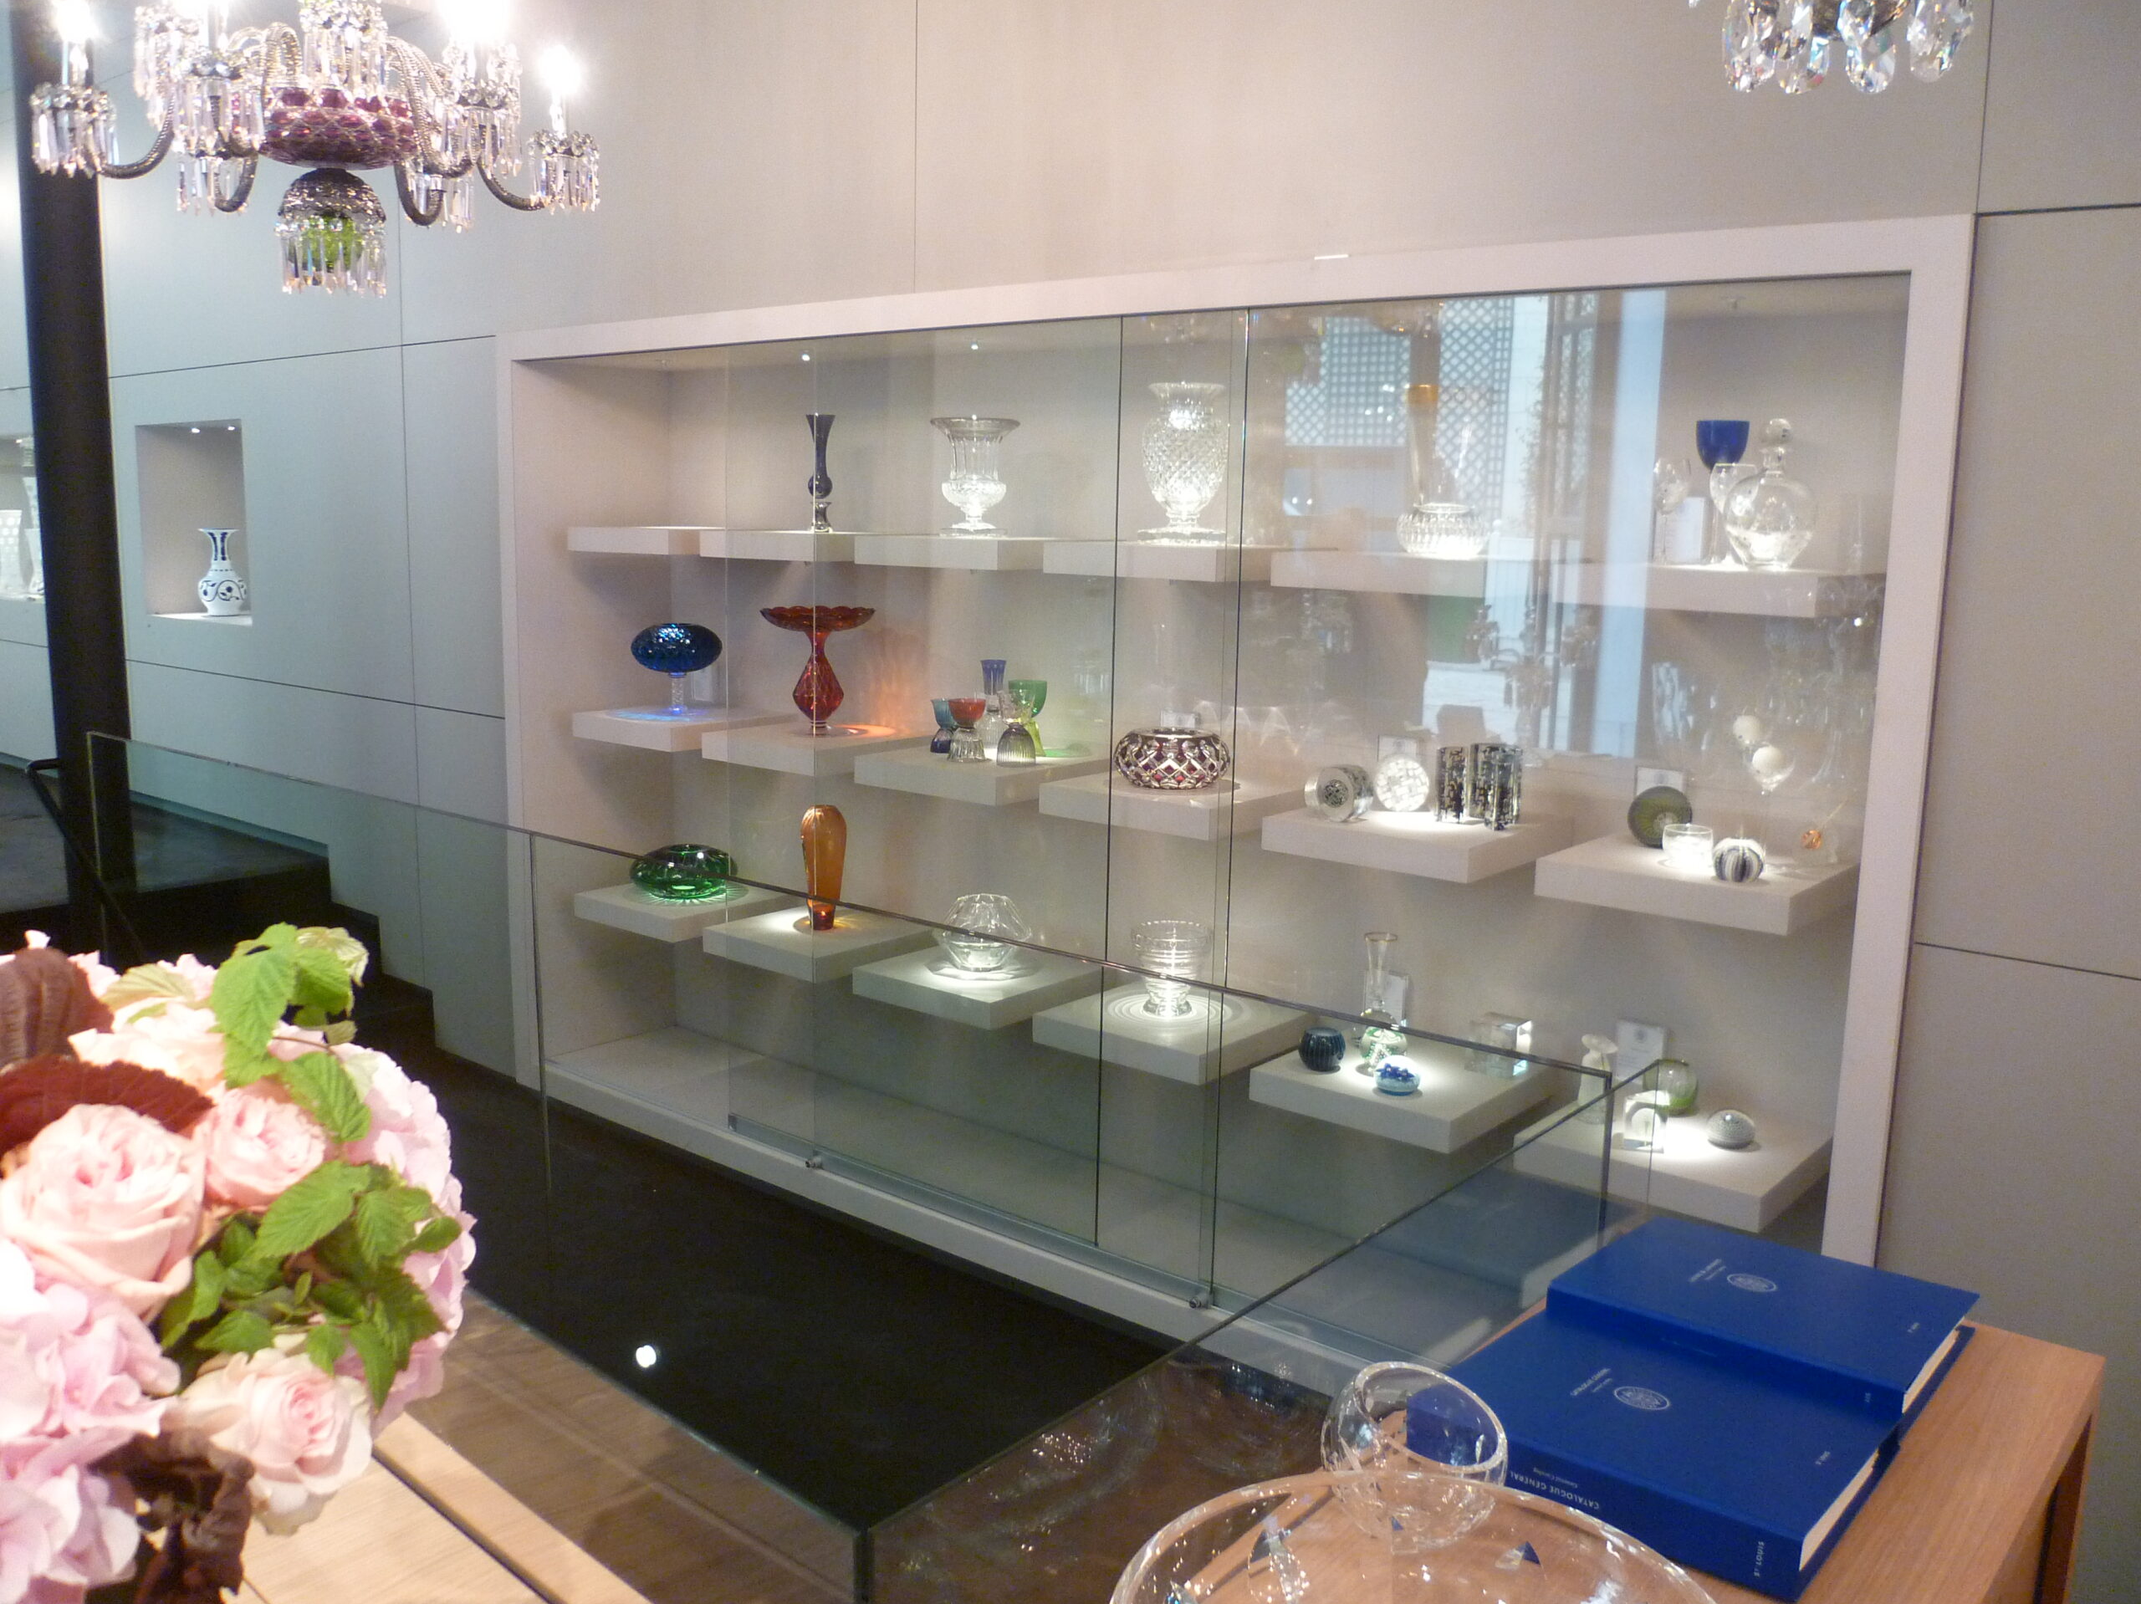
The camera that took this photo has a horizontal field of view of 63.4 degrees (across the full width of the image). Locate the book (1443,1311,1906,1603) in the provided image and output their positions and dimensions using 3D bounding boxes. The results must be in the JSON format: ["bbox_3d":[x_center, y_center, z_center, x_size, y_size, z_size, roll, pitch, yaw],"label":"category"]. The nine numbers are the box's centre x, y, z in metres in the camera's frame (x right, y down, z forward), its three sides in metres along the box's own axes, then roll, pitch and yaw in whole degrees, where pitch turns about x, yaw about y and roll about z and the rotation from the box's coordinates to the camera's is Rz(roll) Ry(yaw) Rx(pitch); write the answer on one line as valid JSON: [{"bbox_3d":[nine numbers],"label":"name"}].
[{"bbox_3d":[0.478,0.504,1.409,0.305,0.048,0.272,9,12,38],"label":"book"}]

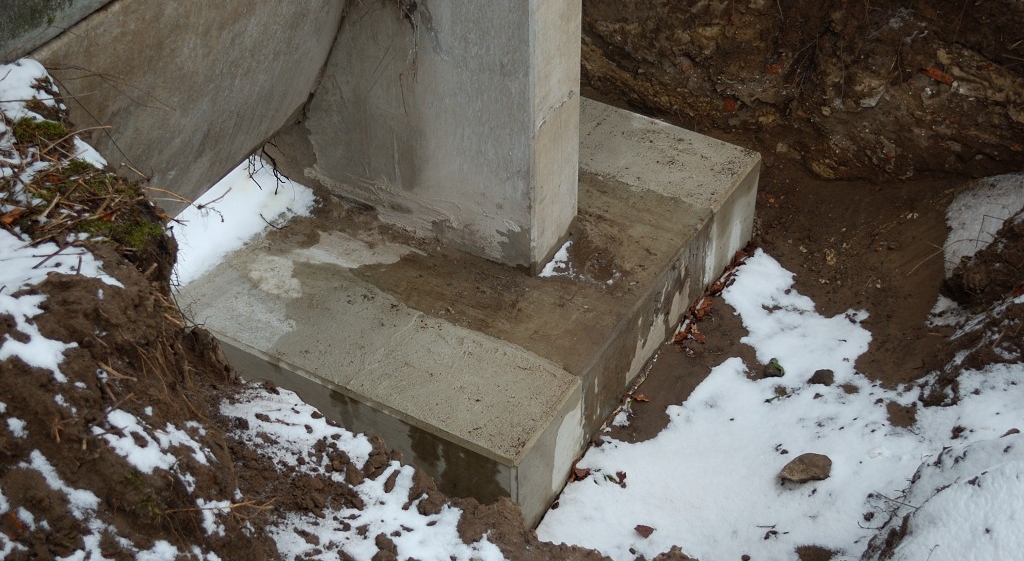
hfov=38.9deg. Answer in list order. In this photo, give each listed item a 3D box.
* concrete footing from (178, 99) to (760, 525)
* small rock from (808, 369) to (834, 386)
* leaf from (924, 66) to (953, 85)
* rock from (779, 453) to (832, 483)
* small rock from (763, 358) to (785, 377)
[{"bbox_3d":[-0.242,-0.065,4.454,1.484,0.376,1.505,21,45,23],"label":"concrete footing"},{"bbox_3d":[0.907,0.284,4.247,0.078,0.046,0.062,-1,40,0],"label":"small rock"},{"bbox_3d":[1.460,-0.702,4.963,0.090,0.045,0.035,-1,40,0],"label":"leaf"},{"bbox_3d":[0.808,0.514,3.983,0.150,0.068,0.100,-1,40,0],"label":"rock"},{"bbox_3d":[0.772,0.260,4.277,0.064,0.048,0.058,-1,40,0],"label":"small rock"}]

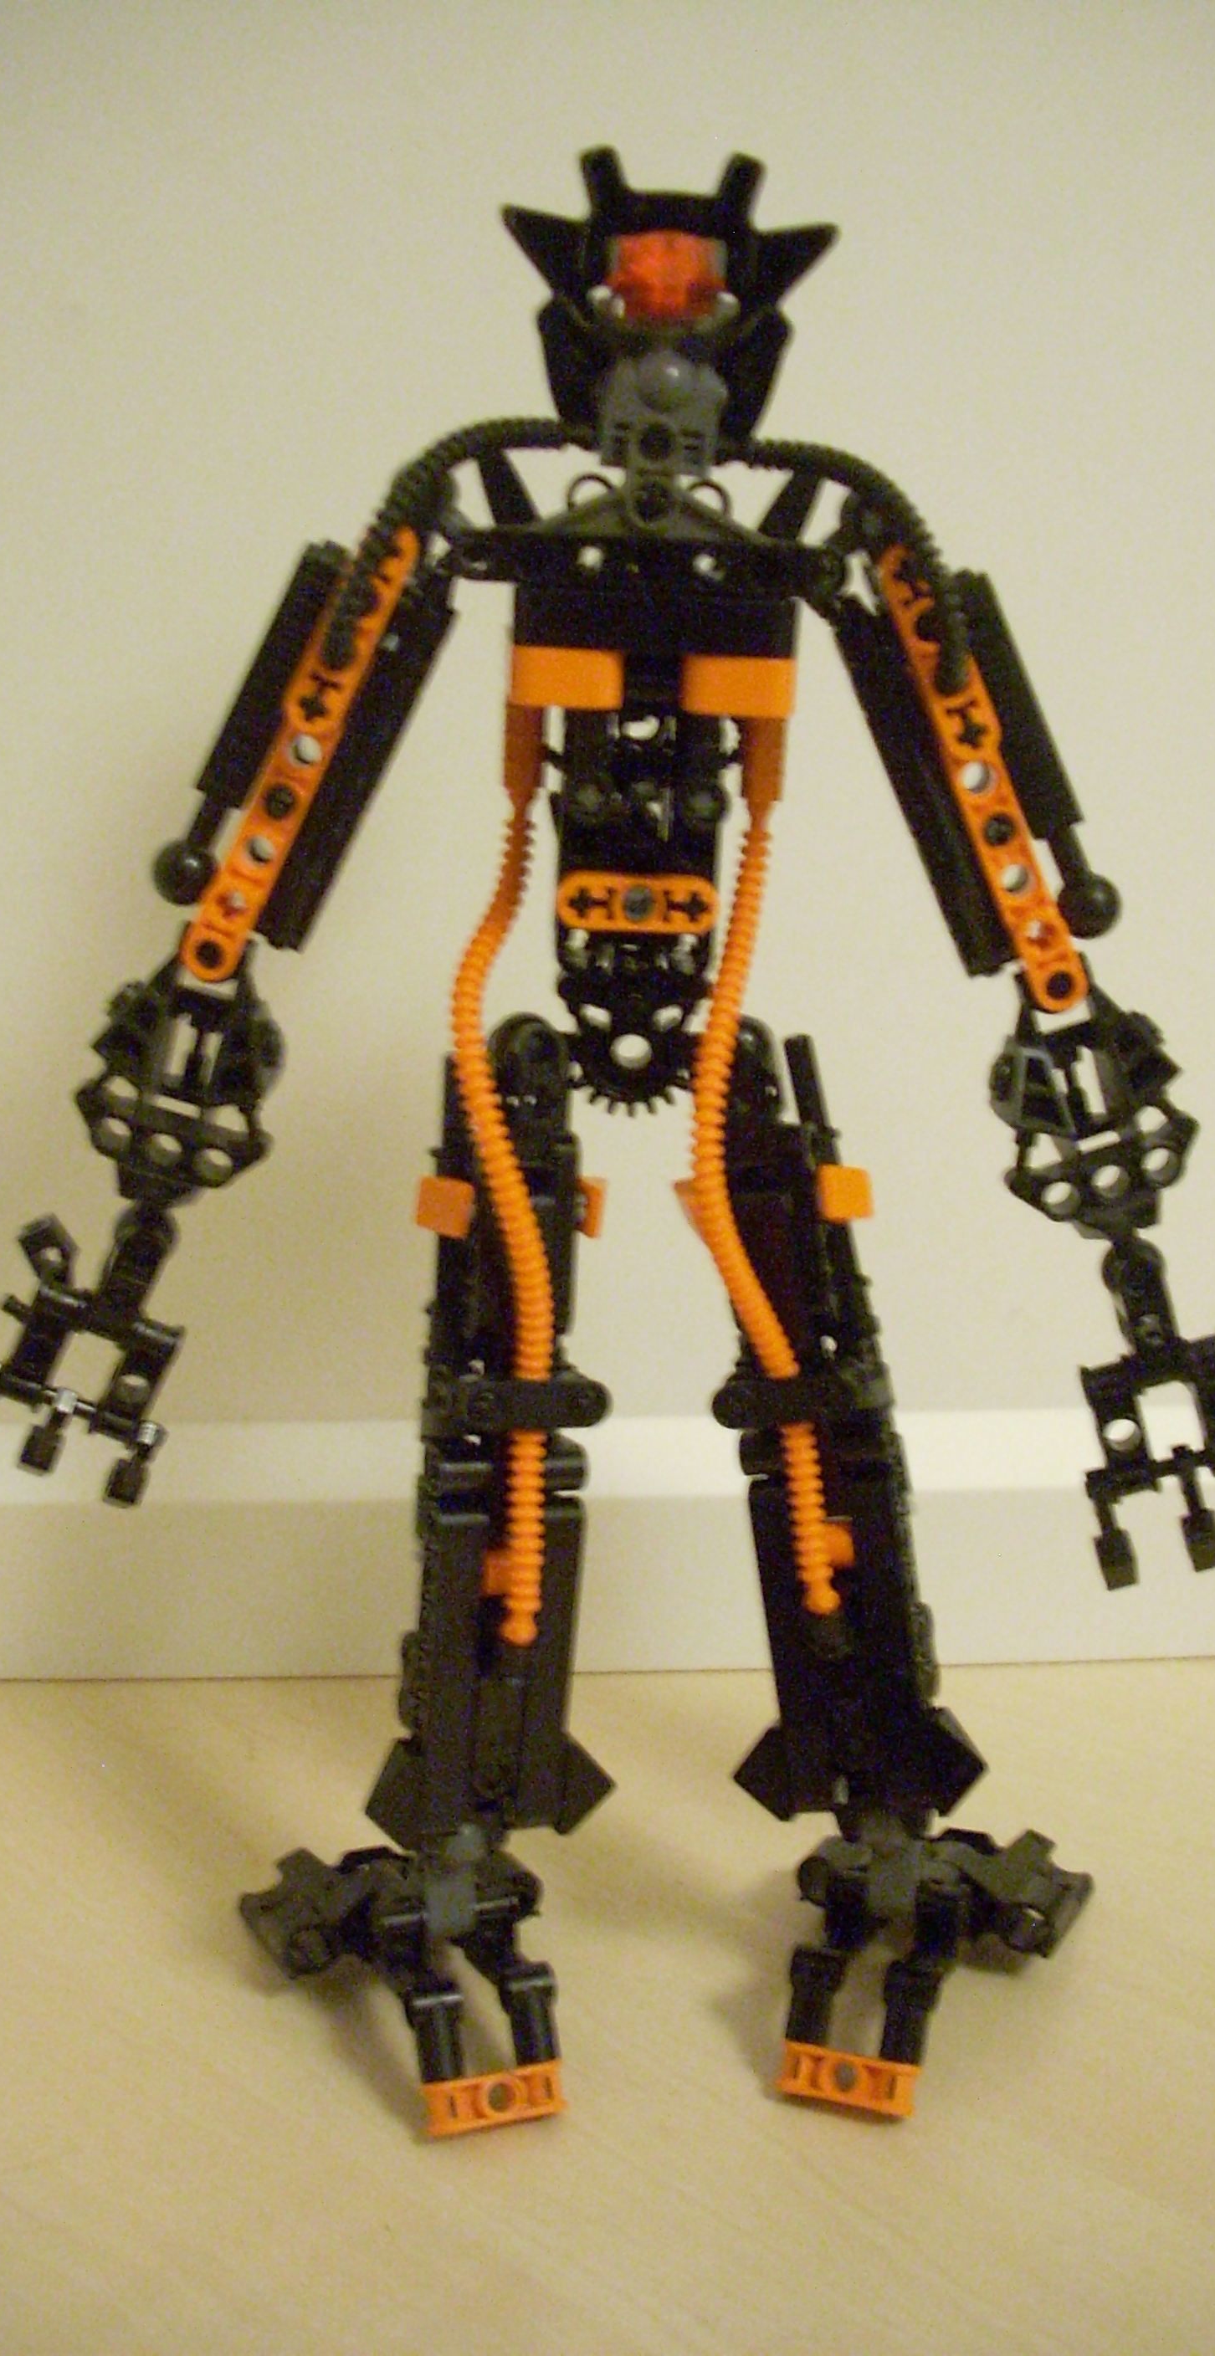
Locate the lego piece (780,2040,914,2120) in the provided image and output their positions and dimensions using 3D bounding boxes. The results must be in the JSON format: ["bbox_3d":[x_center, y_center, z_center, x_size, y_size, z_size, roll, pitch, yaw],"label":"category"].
[{"bbox_3d":[0.042,0.156,0.434,0.024,0.008,0.008,6,-12,15],"label":"lego piece"}]

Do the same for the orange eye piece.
[{"bbox_3d":[0.008,-0.125,0.350,0.016,0.013,0.012,3,15,-1],"label":"orange eye piece"}]

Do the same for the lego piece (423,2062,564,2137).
[{"bbox_3d":[-0.019,0.159,0.434,0.024,0.008,0.008,-6,-12,-15],"label":"lego piece"}]

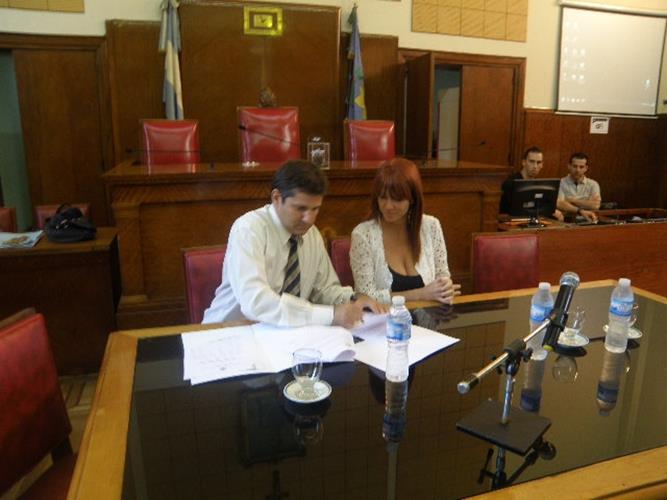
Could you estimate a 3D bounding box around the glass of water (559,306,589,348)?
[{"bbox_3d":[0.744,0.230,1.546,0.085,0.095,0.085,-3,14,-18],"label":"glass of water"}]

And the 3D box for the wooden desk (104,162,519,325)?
[{"bbox_3d":[-0.155,-0.066,3.765,2.697,1.100,0.950,-4,13,-18],"label":"wooden desk"}]

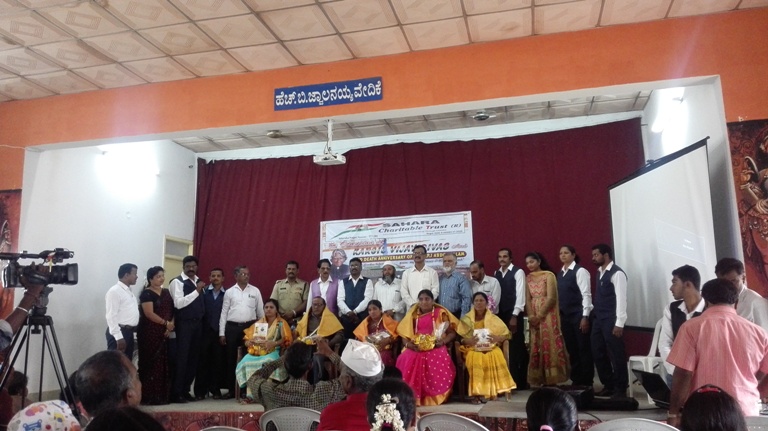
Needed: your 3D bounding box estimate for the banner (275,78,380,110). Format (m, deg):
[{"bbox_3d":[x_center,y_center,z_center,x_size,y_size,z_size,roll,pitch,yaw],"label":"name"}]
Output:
[{"bbox_3d":[-0.601,-1.288,6.064,1.200,0.250,0.030,-4,-10,12],"label":"banner"}]

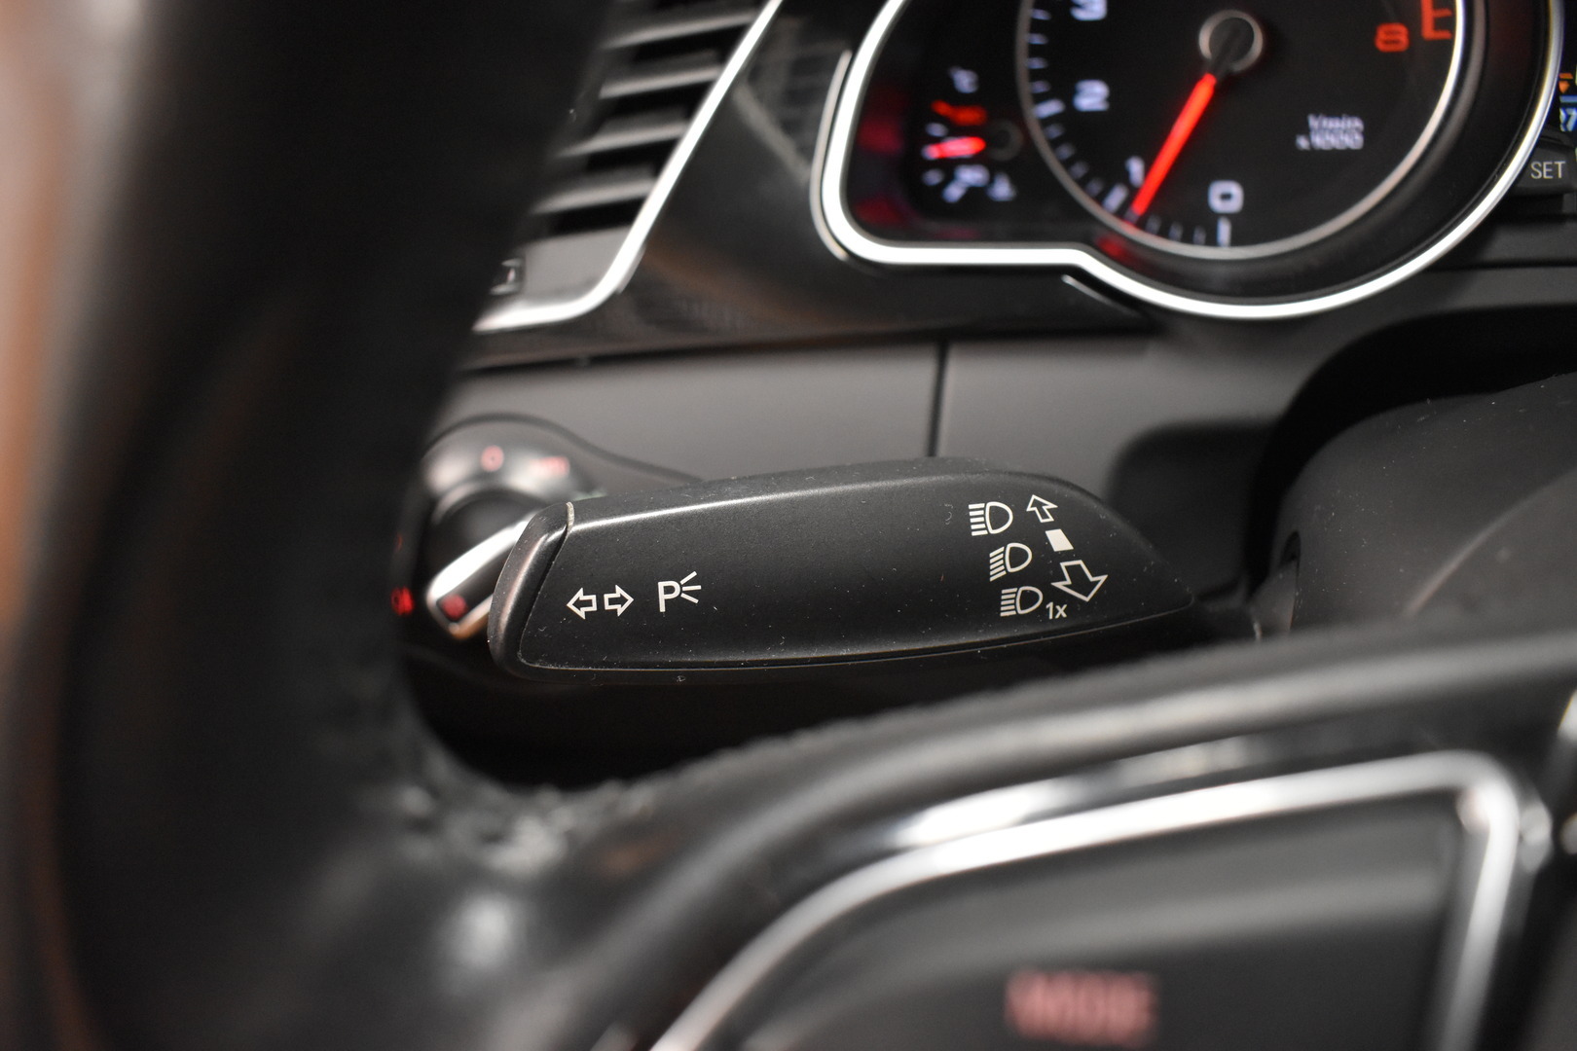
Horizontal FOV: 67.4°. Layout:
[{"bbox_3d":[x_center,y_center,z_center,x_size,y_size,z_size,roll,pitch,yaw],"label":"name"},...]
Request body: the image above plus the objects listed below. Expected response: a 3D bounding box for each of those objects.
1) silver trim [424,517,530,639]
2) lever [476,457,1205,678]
[{"bbox_3d":[-0.073,0.013,0.295,0.036,0.013,0.012,-37,1,-5],"label":"silver trim"},{"bbox_3d":[0.008,0.007,0.195,0.115,0.032,0.024,-4,-3,0],"label":"lever"}]

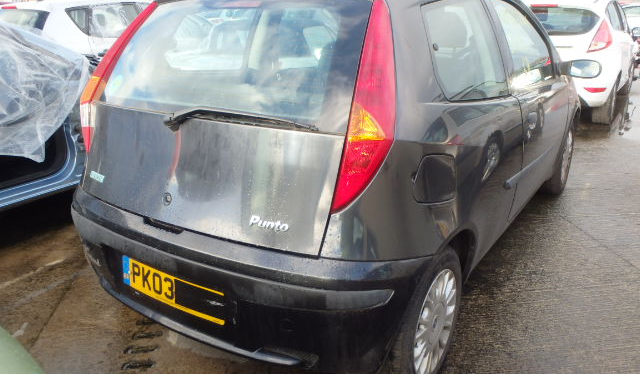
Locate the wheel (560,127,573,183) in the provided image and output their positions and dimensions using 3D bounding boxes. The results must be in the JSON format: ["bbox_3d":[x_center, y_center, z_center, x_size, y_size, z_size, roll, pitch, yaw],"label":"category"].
[{"bbox_3d":[1.742,-0.222,3.781,0.150,0.390,0.390,11,23,32],"label":"wheel"}]

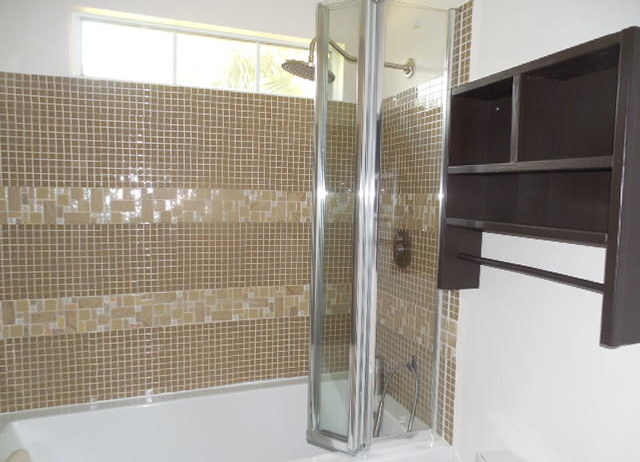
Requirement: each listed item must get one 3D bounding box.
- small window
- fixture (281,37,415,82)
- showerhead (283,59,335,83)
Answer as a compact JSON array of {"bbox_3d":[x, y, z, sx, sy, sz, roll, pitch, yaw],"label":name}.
[{"bbox_3d":[-0.466,-0.748,2.072,1.131,0.266,0.100,-1,5,-20],"label":"small window"},{"bbox_3d":[0.114,-0.668,1.818,0.545,0.165,0.217,-1,5,-20],"label":"fixture"},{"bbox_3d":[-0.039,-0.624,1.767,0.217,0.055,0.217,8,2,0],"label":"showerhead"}]

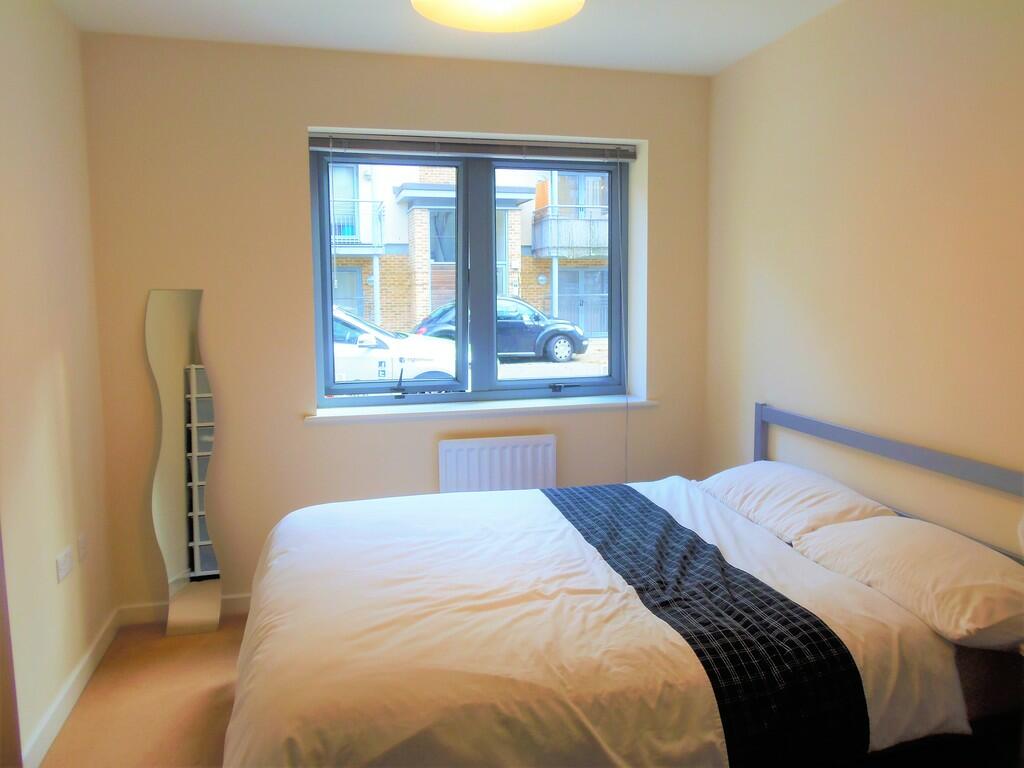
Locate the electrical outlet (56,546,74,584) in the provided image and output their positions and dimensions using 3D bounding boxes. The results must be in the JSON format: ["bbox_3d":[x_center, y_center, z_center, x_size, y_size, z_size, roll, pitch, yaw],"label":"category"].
[{"bbox_3d":[-1.528,0.614,2.429,0.012,0.087,0.147,-2,7,-14],"label":"electrical outlet"}]

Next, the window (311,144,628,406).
[{"bbox_3d":[-0.161,-0.516,3.440,1.540,1.200,0.070,-2,7,-14],"label":"window"}]

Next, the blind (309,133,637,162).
[{"bbox_3d":[-0.142,-1.081,3.266,1.530,0.075,0.050,-2,7,-14],"label":"blind"}]

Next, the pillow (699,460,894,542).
[{"bbox_3d":[0.964,0.395,2.614,0.400,0.155,0.720,-2,7,-14],"label":"pillow"}]

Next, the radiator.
[{"bbox_3d":[-0.066,0.545,3.289,0.535,0.600,0.090,-2,7,-14],"label":"radiator"}]

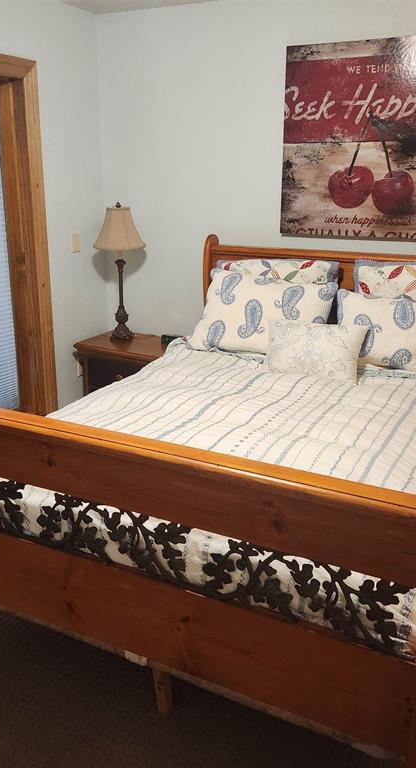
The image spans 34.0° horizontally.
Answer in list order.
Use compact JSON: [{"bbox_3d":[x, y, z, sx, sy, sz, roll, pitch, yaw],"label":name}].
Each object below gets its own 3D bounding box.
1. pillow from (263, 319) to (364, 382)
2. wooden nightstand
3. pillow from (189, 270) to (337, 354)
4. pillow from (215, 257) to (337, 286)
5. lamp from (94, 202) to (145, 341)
[{"bbox_3d":[0.485,-0.173,3.124,0.440,0.255,0.115,9,-6,26],"label":"pillow"},{"bbox_3d":[-0.434,0.044,4.140,0.600,0.600,0.430,9,19,26],"label":"wooden nightstand"},{"bbox_3d":[0.276,-0.365,3.458,0.670,0.430,0.165,9,-1,26],"label":"pillow"},{"bbox_3d":[0.339,-0.419,3.543,0.660,0.460,0.150,9,7,26],"label":"pillow"},{"bbox_3d":[-0.529,-0.671,4.087,0.375,0.810,0.375,0,17,0],"label":"lamp"}]

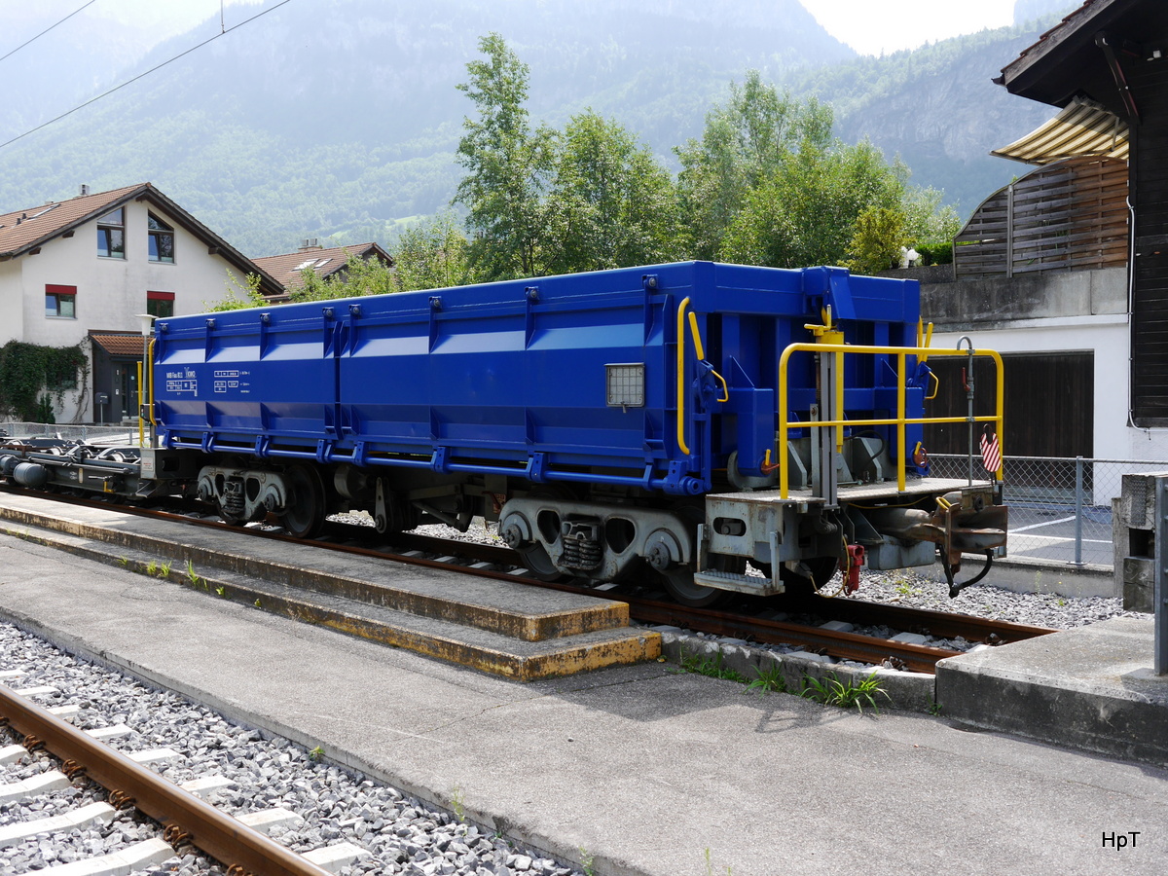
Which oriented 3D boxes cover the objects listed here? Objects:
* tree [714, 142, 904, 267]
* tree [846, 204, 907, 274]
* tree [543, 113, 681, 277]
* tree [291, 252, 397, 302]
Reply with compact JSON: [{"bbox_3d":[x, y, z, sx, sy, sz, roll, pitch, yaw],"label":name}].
[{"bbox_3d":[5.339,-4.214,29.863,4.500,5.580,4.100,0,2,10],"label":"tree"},{"bbox_3d":[5.062,-3.320,22.191,1.120,1.470,1.100,0,2,13],"label":"tree"},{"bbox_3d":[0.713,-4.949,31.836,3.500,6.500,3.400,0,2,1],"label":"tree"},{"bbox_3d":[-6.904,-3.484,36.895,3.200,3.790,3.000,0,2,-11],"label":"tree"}]

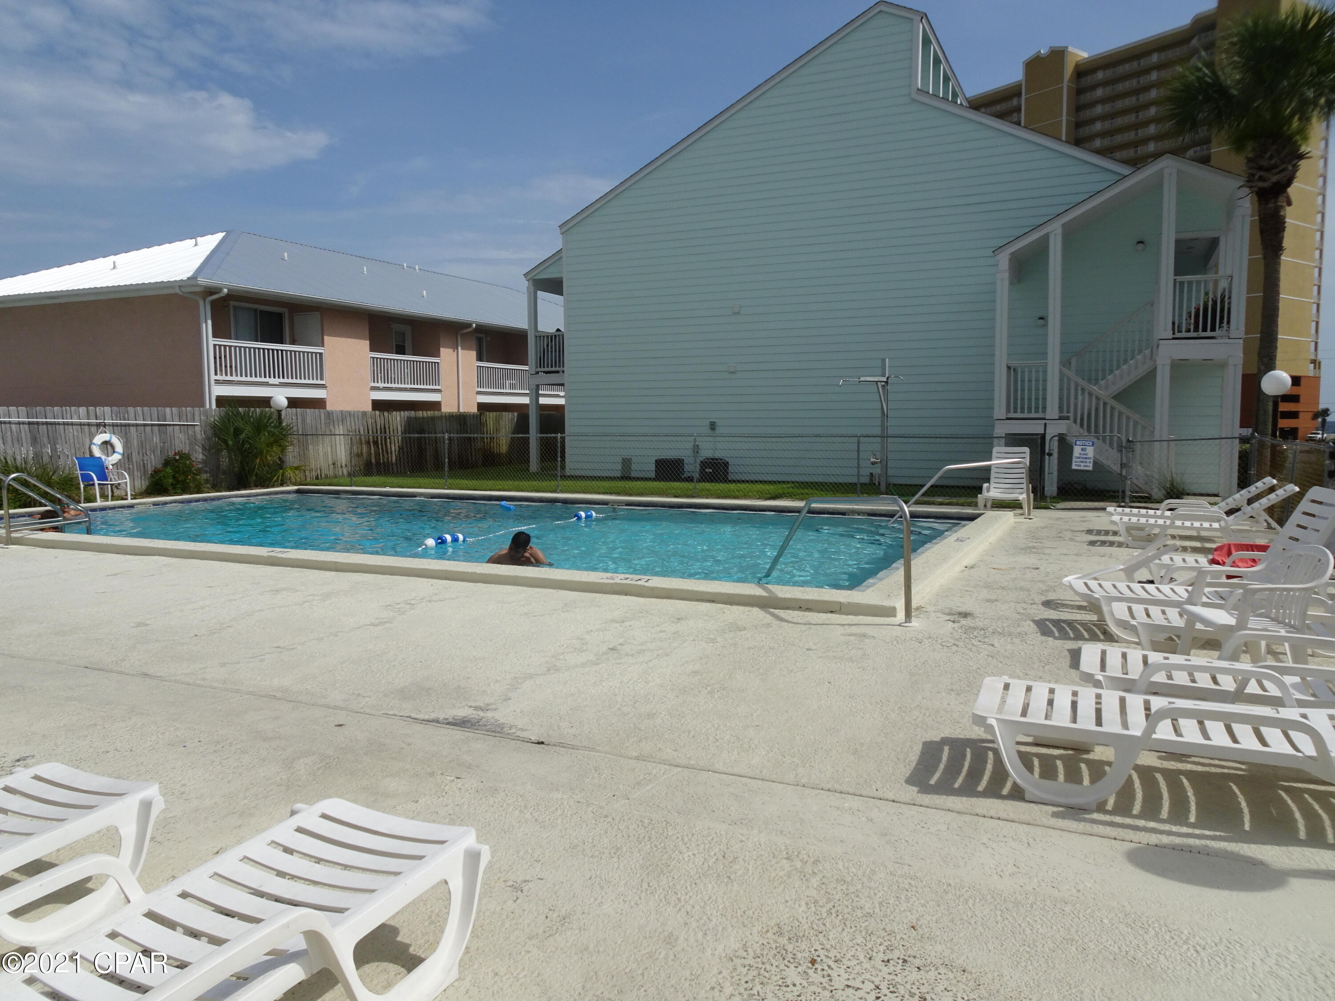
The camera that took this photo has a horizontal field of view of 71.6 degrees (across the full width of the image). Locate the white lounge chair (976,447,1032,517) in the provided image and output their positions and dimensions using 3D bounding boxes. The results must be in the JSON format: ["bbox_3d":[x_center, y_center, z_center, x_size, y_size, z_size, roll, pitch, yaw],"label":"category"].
[{"bbox_3d":[5.416,-0.323,14.710,0.720,1.000,1.450,2,6,24],"label":"white lounge chair"}]

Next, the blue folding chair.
[{"bbox_3d":[-10.423,-0.372,17.088,0.680,0.850,0.600,2,6,23],"label":"blue folding chair"}]

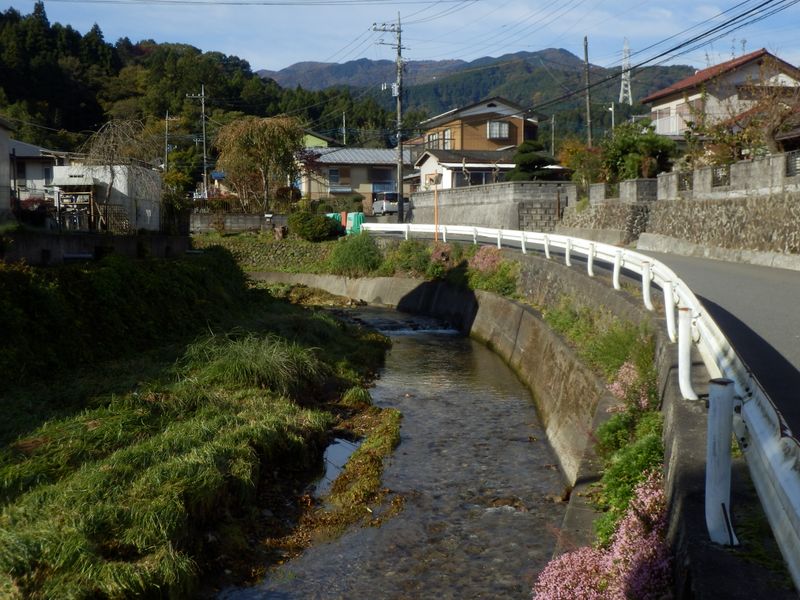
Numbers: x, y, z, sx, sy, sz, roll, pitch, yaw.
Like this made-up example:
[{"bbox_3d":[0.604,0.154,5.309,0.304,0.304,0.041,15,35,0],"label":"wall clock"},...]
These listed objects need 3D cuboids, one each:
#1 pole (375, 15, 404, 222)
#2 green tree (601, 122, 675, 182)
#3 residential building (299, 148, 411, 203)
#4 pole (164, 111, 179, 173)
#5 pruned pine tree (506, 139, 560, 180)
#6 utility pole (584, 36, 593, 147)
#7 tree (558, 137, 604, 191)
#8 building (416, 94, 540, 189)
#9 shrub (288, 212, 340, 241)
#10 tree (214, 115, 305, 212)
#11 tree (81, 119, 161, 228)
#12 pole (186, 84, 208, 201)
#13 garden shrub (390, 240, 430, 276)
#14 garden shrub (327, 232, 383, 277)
[{"bbox_3d":[-0.560,-9.570,63.000,1.650,11.300,0.700,-1,3,-15],"label":"pole"},{"bbox_3d":[10.320,-6.170,51.000,3.300,3.200,3.100,0,3,0],"label":"green tree"},{"bbox_3d":[-3.590,-9.265,91.000,8.300,5.000,7.200,-2,4,-18],"label":"residential building"},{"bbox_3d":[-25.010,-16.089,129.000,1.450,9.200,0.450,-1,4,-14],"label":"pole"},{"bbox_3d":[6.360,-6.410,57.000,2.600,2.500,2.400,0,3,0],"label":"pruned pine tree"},{"bbox_3d":[12.400,-12.250,77.000,0.320,10.000,0.320,-3,4,0],"label":"utility pole"},{"bbox_3d":[8.440,-6.200,54.500,2.300,2.700,2.200,0,3,0],"label":"tree"},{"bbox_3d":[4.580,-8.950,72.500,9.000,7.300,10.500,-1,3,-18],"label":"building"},{"bbox_3d":[-4.183,-3.579,57.000,2.600,1.500,2.200,0,4,0],"label":"shrub"},{"bbox_3d":[-7.990,-7.760,67.000,5.100,5.600,4.900,0,3,0],"label":"tree"},{"bbox_3d":[-12.569,-5.666,53.000,3.600,4.950,3.500,0,4,0],"label":"tree"},{"bbox_3d":[-16.838,-13.096,98.000,1.650,9.800,0.450,-2,4,-20],"label":"pole"},{"bbox_3d":[0.454,-1.774,51.000,1.750,1.550,1.550,0,4,0],"label":"garden shrub"},{"bbox_3d":[-2.050,-2.050,53.000,2.500,2.000,2.300,0,3,0],"label":"garden shrub"}]

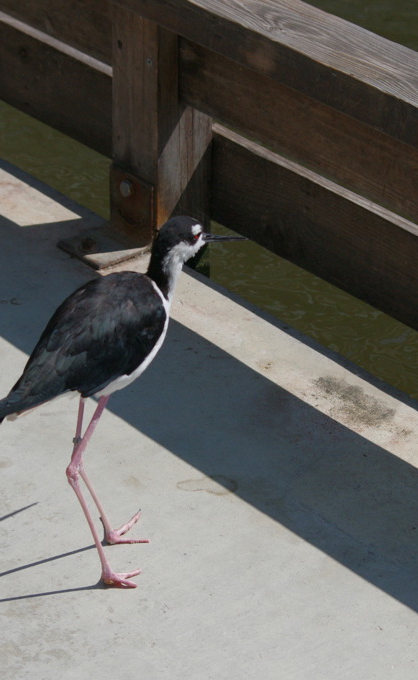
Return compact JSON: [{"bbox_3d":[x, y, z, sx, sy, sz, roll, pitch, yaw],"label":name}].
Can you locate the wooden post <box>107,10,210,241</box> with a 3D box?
[{"bbox_3d":[-0.059,-0.276,2.927,0.088,0.319,0.088,-25,40,-35],"label":"wooden post"}]

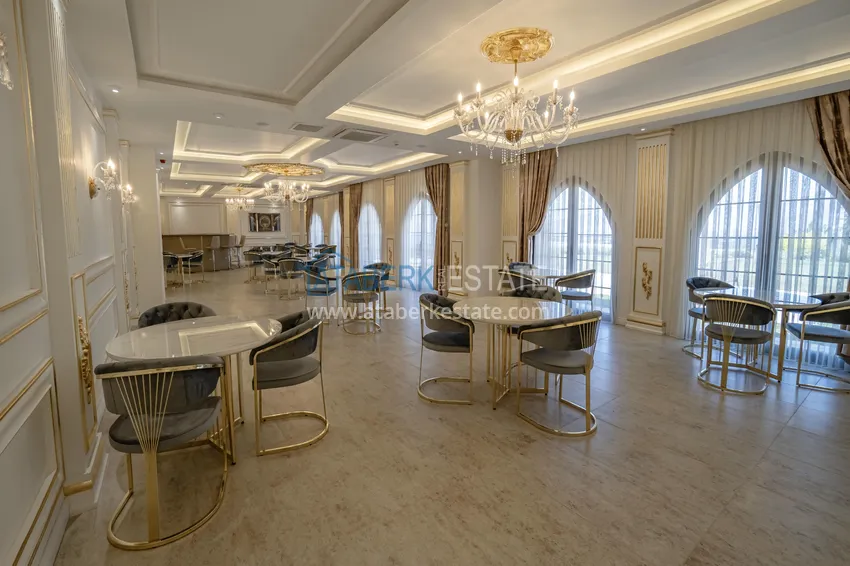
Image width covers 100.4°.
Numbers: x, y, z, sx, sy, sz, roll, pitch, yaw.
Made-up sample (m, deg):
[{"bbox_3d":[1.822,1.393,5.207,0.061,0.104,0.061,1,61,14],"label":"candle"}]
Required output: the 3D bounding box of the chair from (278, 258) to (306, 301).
[{"bbox_3d":[-2.760,-0.088,7.317,0.520,0.810,0.510,-2,9,-14],"label":"chair"}]

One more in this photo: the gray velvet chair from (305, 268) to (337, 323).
[{"bbox_3d":[-1.570,0.157,5.329,0.520,0.800,0.520,0,8,-2],"label":"gray velvet chair"}]

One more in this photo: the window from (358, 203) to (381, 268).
[{"bbox_3d":[-1.710,-1.327,10.854,0.120,2.300,1.350,-8,11,-41],"label":"window"}]

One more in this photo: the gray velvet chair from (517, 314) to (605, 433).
[{"bbox_3d":[1.075,0.636,2.685,0.550,0.860,0.520,-5,10,-28],"label":"gray velvet chair"}]

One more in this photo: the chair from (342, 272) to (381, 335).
[{"bbox_3d":[-0.842,0.239,4.805,0.520,0.800,0.520,-4,9,-23],"label":"chair"}]

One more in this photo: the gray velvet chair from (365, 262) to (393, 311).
[{"bbox_3d":[-0.765,0.043,6.050,0.520,0.800,0.520,3,9,18],"label":"gray velvet chair"}]

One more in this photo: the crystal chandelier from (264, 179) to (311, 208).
[{"bbox_3d":[-3.149,-2.079,8.119,1.000,0.660,1.000,-6,10,-37],"label":"crystal chandelier"}]

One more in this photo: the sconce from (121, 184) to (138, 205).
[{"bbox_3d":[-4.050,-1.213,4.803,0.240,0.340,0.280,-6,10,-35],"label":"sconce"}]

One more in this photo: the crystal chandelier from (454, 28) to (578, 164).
[{"bbox_3d":[0.735,-1.468,2.967,0.970,0.940,0.970,0,8,0],"label":"crystal chandelier"}]

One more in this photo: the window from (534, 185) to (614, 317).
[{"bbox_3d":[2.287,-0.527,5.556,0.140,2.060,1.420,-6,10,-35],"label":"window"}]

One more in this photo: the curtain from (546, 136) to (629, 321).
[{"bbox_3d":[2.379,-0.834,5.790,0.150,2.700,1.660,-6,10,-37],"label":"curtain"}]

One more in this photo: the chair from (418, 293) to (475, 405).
[{"bbox_3d":[0.180,0.561,3.149,0.520,0.870,0.550,0,9,0],"label":"chair"}]

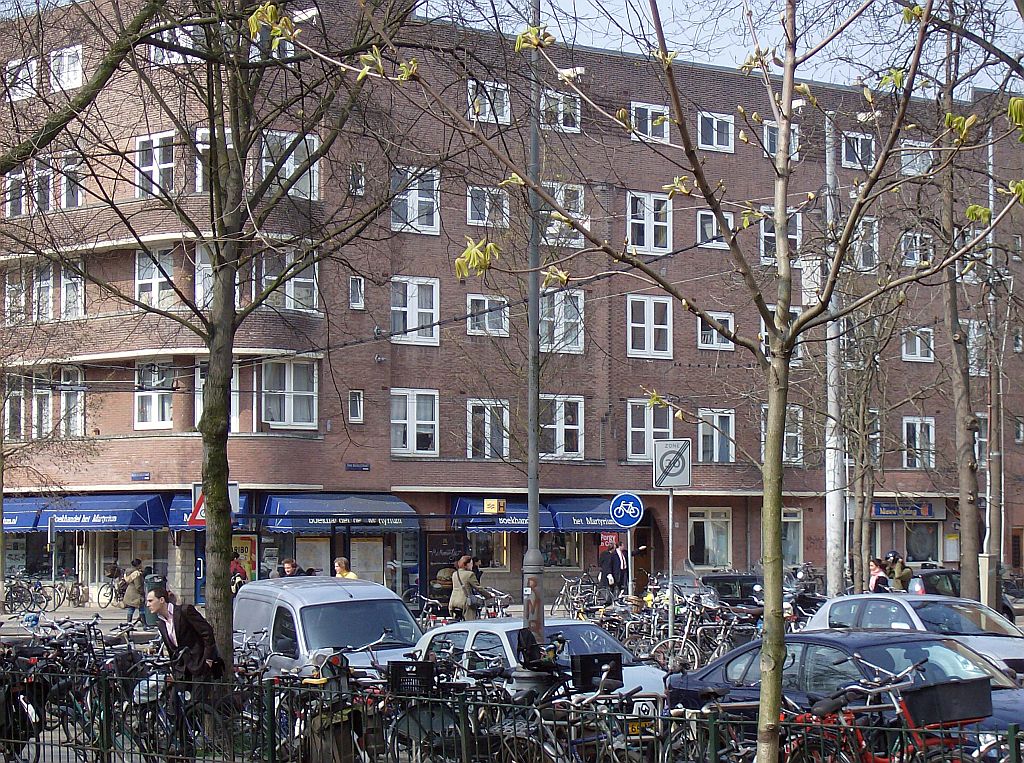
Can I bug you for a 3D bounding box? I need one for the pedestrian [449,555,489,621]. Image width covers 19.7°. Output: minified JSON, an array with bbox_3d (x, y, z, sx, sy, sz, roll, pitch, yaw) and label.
[{"bbox_3d":[-0.880,4.234,56.957,0.500,1.730,0.500,2,-4,-38],"label":"pedestrian"}]

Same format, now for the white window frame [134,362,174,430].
[{"bbox_3d":[-9.559,0.372,79.121,0.120,1.844,1.878,3,-4,-43],"label":"white window frame"}]

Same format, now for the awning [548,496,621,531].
[{"bbox_3d":[2.095,3.977,87.832,2.875,1.031,0.900,3,-4,-42],"label":"awning"}]

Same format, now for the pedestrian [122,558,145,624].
[{"bbox_3d":[-8.941,5.007,69.760,0.450,1.620,0.500,1,-3,-23],"label":"pedestrian"}]

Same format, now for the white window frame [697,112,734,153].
[{"bbox_3d":[6.438,-7.832,92.976,1.658,1.165,0.150,3,-4,-42],"label":"white window frame"}]

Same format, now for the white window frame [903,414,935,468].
[{"bbox_3d":[13.146,1.969,95.253,1.580,1.650,0.150,3,-4,-42],"label":"white window frame"}]

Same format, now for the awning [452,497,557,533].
[{"bbox_3d":[-0.198,3.727,82.232,3.349,0.957,0.650,3,-4,-43],"label":"awning"}]

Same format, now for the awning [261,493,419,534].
[{"bbox_3d":[-4.516,3.507,77.853,4.350,1.020,1.080,3,-4,-42],"label":"awning"}]

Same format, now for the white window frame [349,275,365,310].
[{"bbox_3d":[-4.138,-2.350,79.083,0.476,0.849,0.120,3,-4,-43],"label":"white window frame"}]

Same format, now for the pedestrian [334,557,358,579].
[{"bbox_3d":[-2.681,3.708,47.456,0.320,1.760,0.500,1,-3,-26],"label":"pedestrian"}]

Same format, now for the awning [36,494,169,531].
[{"bbox_3d":[-11.268,3.634,81.284,1.450,0.992,4.369,3,-4,-42],"label":"awning"}]

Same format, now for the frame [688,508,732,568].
[{"bbox_3d":[5.952,4.700,88.581,1.860,1.790,0.150,3,-4,-42],"label":"frame"}]

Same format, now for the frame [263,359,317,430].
[{"bbox_3d":[-5.942,0.355,79.033,1.898,1.769,0.120,3,-4,-43],"label":"frame"}]

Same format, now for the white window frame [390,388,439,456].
[{"bbox_3d":[-2.839,1.193,84.087,2.027,1.910,0.150,3,-4,-42],"label":"white window frame"}]

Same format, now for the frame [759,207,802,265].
[{"bbox_3d":[8.333,-4.443,91.191,1.860,1.790,0.150,3,-4,-42],"label":"frame"}]

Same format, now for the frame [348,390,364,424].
[{"bbox_3d":[-4.151,0.691,78.925,0.489,0.860,0.120,3,-4,-43],"label":"frame"}]

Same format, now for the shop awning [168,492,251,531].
[{"bbox_3d":[-7.880,3.439,76.798,1.993,0.978,0.750,0,-3,2],"label":"shop awning"}]

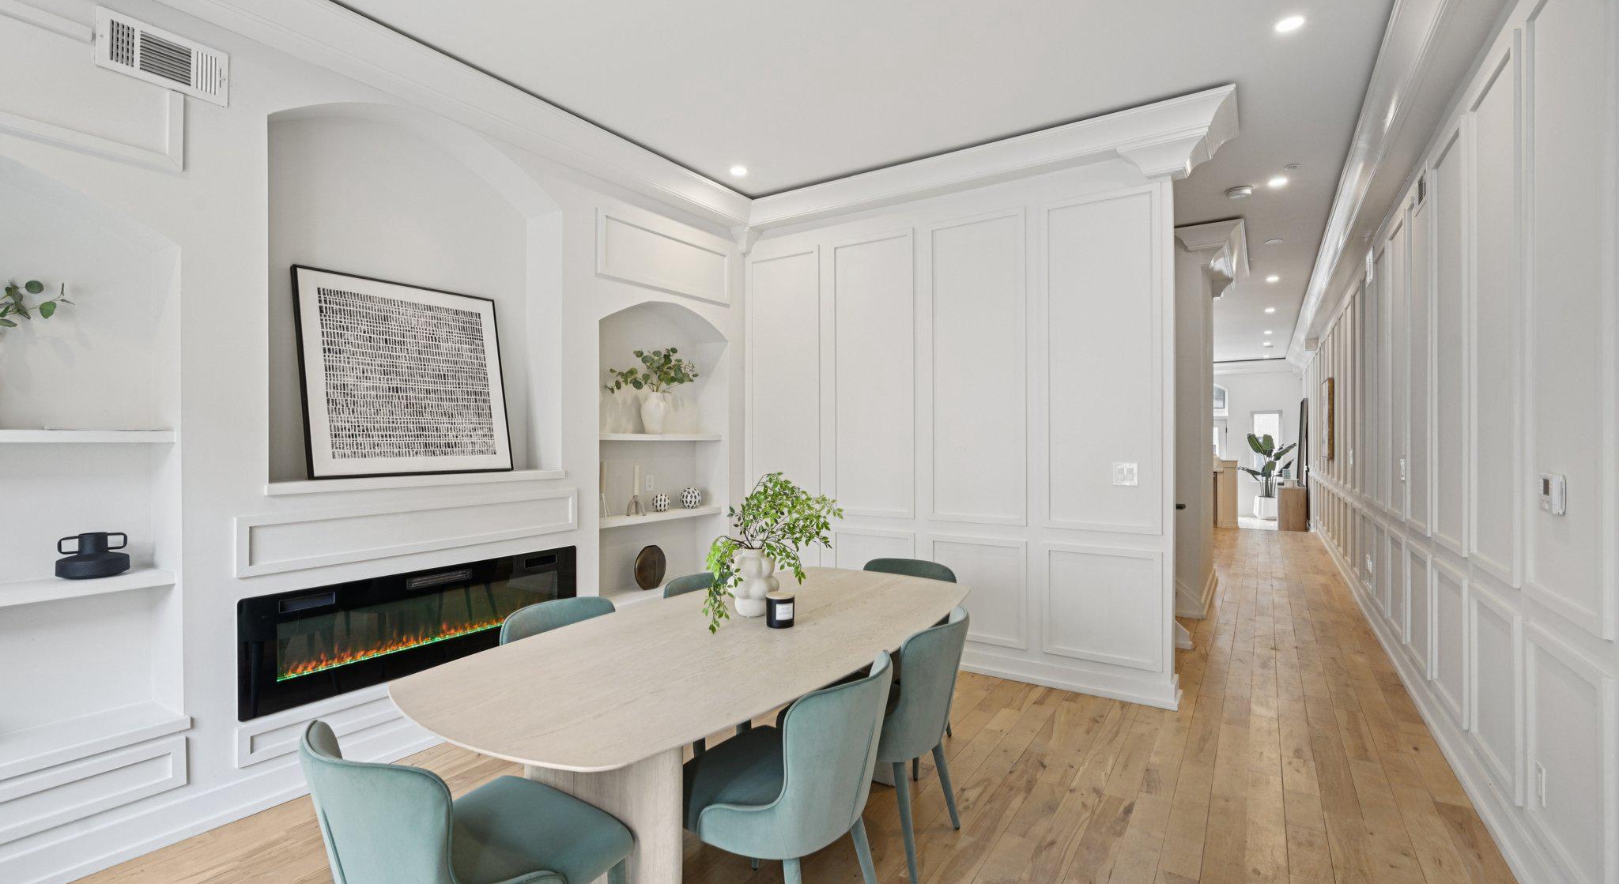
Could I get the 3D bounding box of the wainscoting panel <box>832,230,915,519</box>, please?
[{"bbox_3d":[0.428,-0.445,4.600,0.643,1.905,0.030,0,0,34],"label":"wainscoting panel"}]

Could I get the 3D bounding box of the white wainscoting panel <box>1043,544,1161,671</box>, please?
[{"bbox_3d":[1.636,0.918,3.803,0.625,0.644,0.030,0,0,34],"label":"white wainscoting panel"}]

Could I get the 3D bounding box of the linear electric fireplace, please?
[{"bbox_3d":[-1.769,0.827,3.201,0.100,0.465,1.519,0,0,34],"label":"linear electric fireplace"}]

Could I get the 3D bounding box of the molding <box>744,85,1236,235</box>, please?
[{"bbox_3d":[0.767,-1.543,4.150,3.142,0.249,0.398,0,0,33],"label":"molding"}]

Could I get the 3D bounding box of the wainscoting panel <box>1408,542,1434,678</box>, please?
[{"bbox_3d":[3.257,0.866,3.599,0.030,0.590,0.664,0,0,34],"label":"wainscoting panel"}]

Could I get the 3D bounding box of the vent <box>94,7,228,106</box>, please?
[{"bbox_3d":[-2.277,-1.356,2.391,0.016,0.200,0.348,0,0,34],"label":"vent"}]

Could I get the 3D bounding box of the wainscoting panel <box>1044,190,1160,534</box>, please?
[{"bbox_3d":[1.608,-0.443,3.741,0.614,1.878,0.024,0,0,33],"label":"wainscoting panel"}]

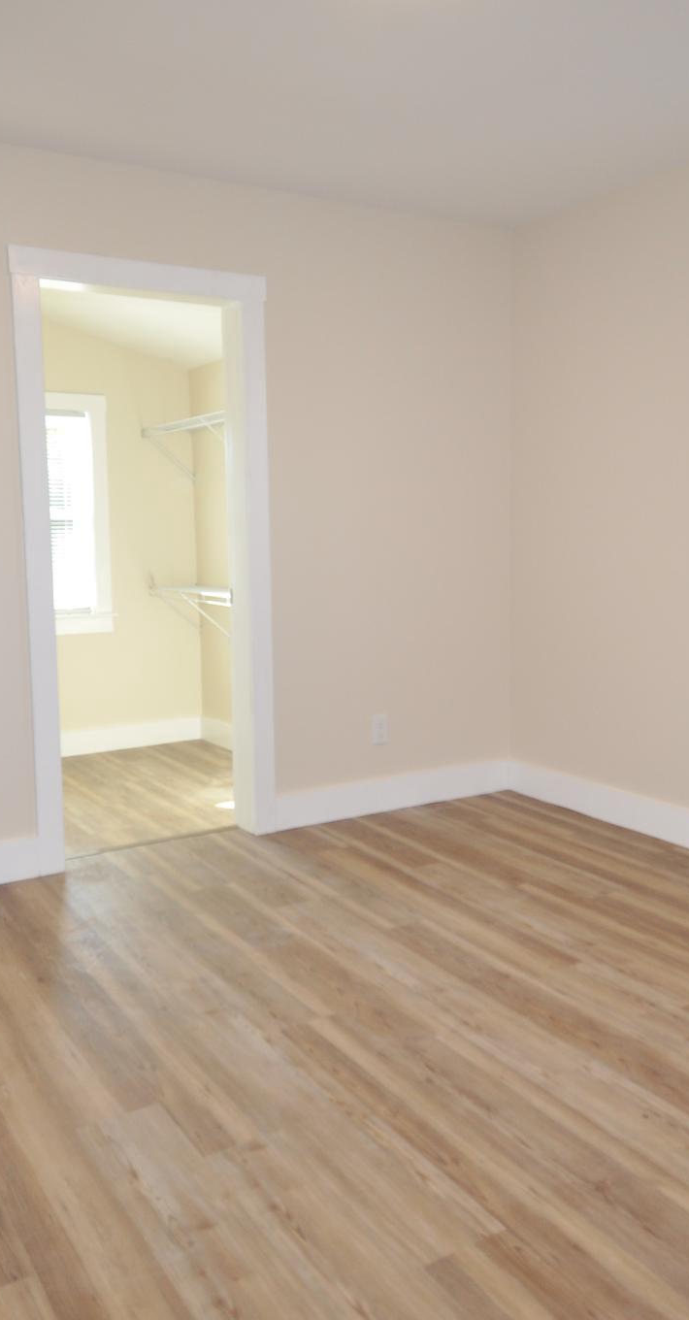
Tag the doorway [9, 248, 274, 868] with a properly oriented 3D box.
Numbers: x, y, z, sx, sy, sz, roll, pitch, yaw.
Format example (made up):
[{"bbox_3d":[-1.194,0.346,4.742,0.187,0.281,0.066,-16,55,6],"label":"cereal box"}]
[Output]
[{"bbox_3d":[-0.711,-0.337,3.644,0.941,2.127,0.130,-5,8,-31],"label":"doorway"}]

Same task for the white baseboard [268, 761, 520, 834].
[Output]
[{"bbox_3d":[0.237,0.574,4.278,1.208,0.140,0.025,-5,8,-31],"label":"white baseboard"}]

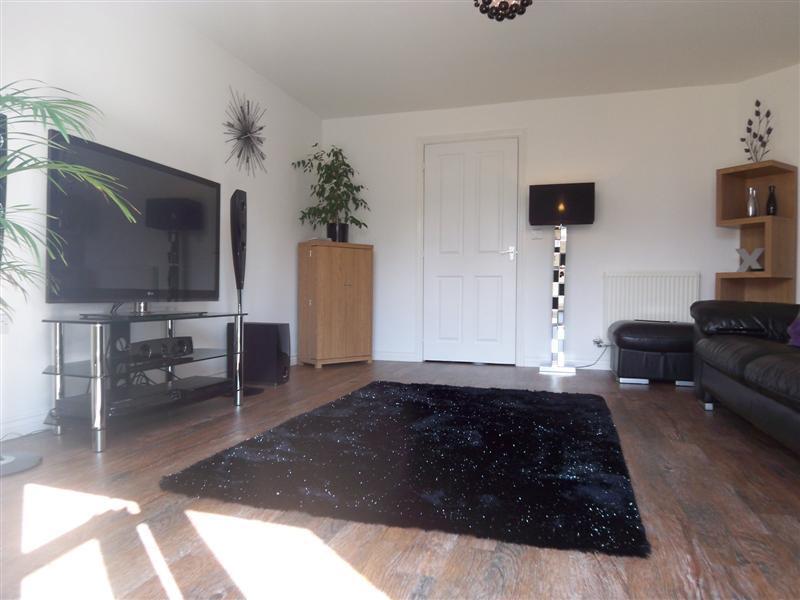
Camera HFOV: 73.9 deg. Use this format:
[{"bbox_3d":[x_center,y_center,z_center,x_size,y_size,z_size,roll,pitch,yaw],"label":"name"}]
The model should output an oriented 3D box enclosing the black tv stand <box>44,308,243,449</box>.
[{"bbox_3d":[-1.230,0.324,2.544,0.530,0.503,1.030,1,1,17],"label":"black tv stand"}]

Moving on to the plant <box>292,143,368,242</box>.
[{"bbox_3d":[-0.565,-0.923,4.591,0.590,0.870,0.520,1,1,17],"label":"plant"}]

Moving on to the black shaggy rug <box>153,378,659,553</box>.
[{"bbox_3d":[0.225,0.578,2.447,1.410,0.034,2.030,1,1,17],"label":"black shaggy rug"}]

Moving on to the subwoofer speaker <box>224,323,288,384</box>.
[{"bbox_3d":[-0.954,0.363,3.627,0.385,0.410,0.195,1,1,11],"label":"subwoofer speaker"}]

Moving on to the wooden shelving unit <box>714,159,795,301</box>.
[{"bbox_3d":[2.565,-0.169,3.848,0.355,1.553,0.365,0,1,-33],"label":"wooden shelving unit"}]

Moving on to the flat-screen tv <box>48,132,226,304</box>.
[{"bbox_3d":[-1.255,-0.335,2.636,0.070,0.690,1.110,1,1,17],"label":"flat-screen tv"}]

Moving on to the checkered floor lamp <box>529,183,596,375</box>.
[{"bbox_3d":[1.295,-0.163,4.303,0.497,1.500,0.235,1,1,17],"label":"checkered floor lamp"}]

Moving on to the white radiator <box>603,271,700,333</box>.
[{"bbox_3d":[1.998,0.076,4.250,0.697,0.605,0.100,1,1,17],"label":"white radiator"}]

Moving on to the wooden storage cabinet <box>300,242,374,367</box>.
[{"bbox_3d":[-0.554,0.037,4.676,0.577,1.050,0.335,0,1,-40],"label":"wooden storage cabinet"}]

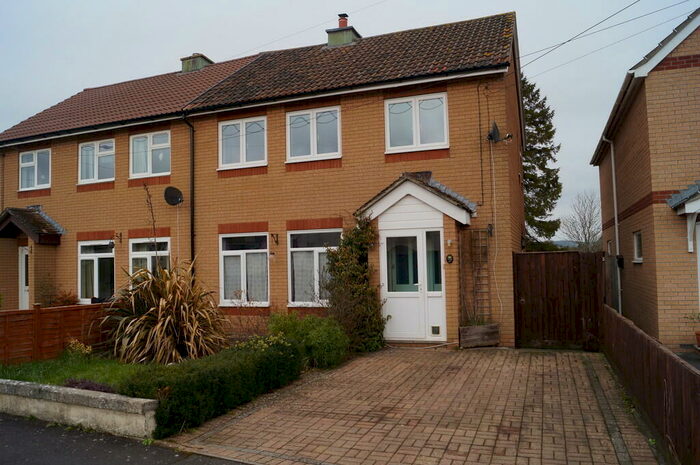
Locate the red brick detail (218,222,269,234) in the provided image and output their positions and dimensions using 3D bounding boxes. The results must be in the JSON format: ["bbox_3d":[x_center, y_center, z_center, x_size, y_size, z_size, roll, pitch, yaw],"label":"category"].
[{"bbox_3d":[-2.463,-0.106,11.966,1.320,0.218,0.100,-3,-4,21],"label":"red brick detail"}]

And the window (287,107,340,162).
[{"bbox_3d":[-0.809,-2.138,11.429,1.310,1.110,0.110,-3,-4,21],"label":"window"}]

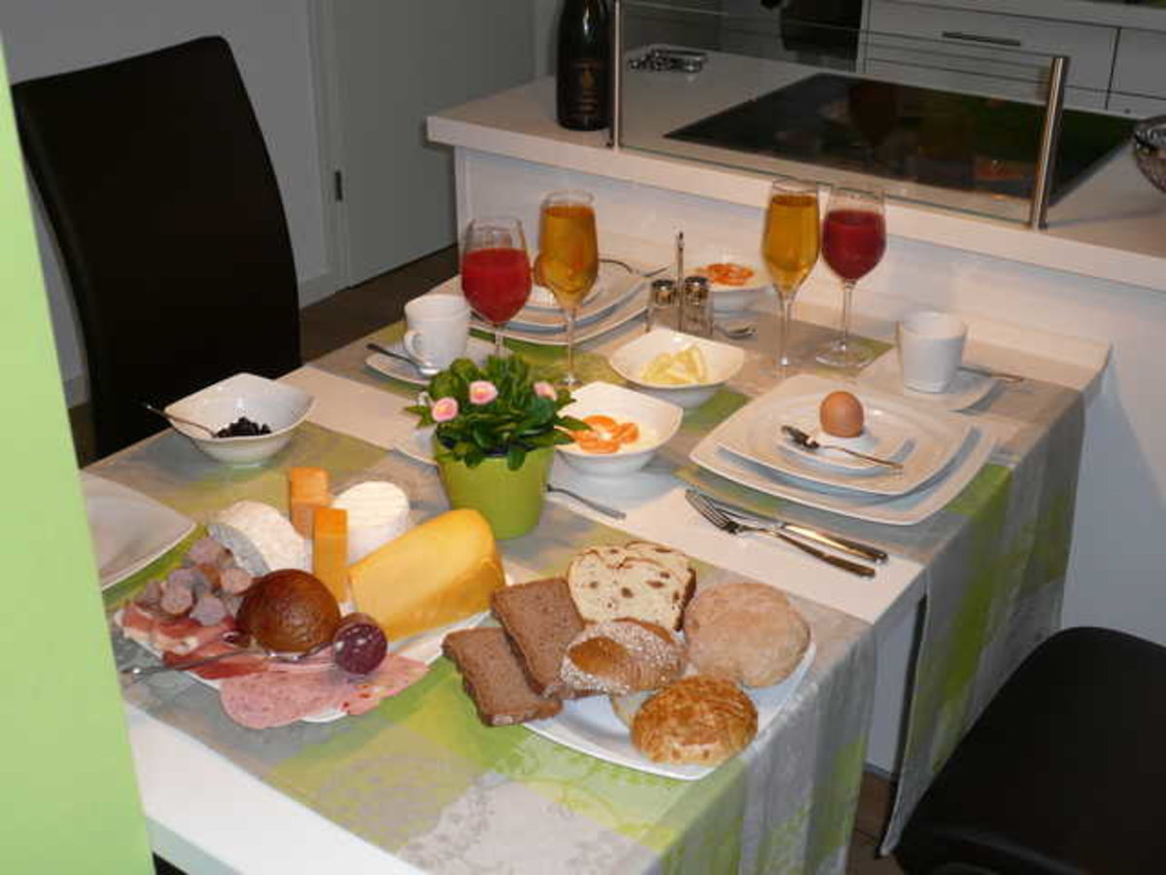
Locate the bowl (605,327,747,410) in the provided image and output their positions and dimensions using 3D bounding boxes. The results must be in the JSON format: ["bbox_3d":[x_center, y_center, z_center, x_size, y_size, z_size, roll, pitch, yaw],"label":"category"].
[{"bbox_3d":[0.110,-0.074,1.644,0.122,0.056,0.122,18,32,30],"label":"bowl"}]

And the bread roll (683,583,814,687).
[{"bbox_3d":[0.133,0.155,1.146,0.103,0.055,0.103,0,27,0],"label":"bread roll"}]

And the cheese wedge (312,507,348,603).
[{"bbox_3d":[-0.219,0.103,1.233,0.030,0.068,0.046,-6,27,-10],"label":"cheese wedge"}]

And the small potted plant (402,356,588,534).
[{"bbox_3d":[-0.082,0.004,1.357,0.165,0.174,0.160,-1,27,-3],"label":"small potted plant"}]

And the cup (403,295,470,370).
[{"bbox_3d":[-0.180,-0.122,1.686,0.079,0.077,0.102,16,31,28],"label":"cup"}]

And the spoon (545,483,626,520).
[{"bbox_3d":[-0.018,0.058,1.412,0.138,0.018,0.030,14,30,26],"label":"spoon"}]

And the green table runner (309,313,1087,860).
[{"bbox_3d":[0.125,0.087,1.760,0.807,0.355,0.461,17,32,31],"label":"green table runner"}]

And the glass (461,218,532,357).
[{"bbox_3d":[-0.093,-0.140,1.594,0.077,0.205,0.077,0,27,0],"label":"glass"}]

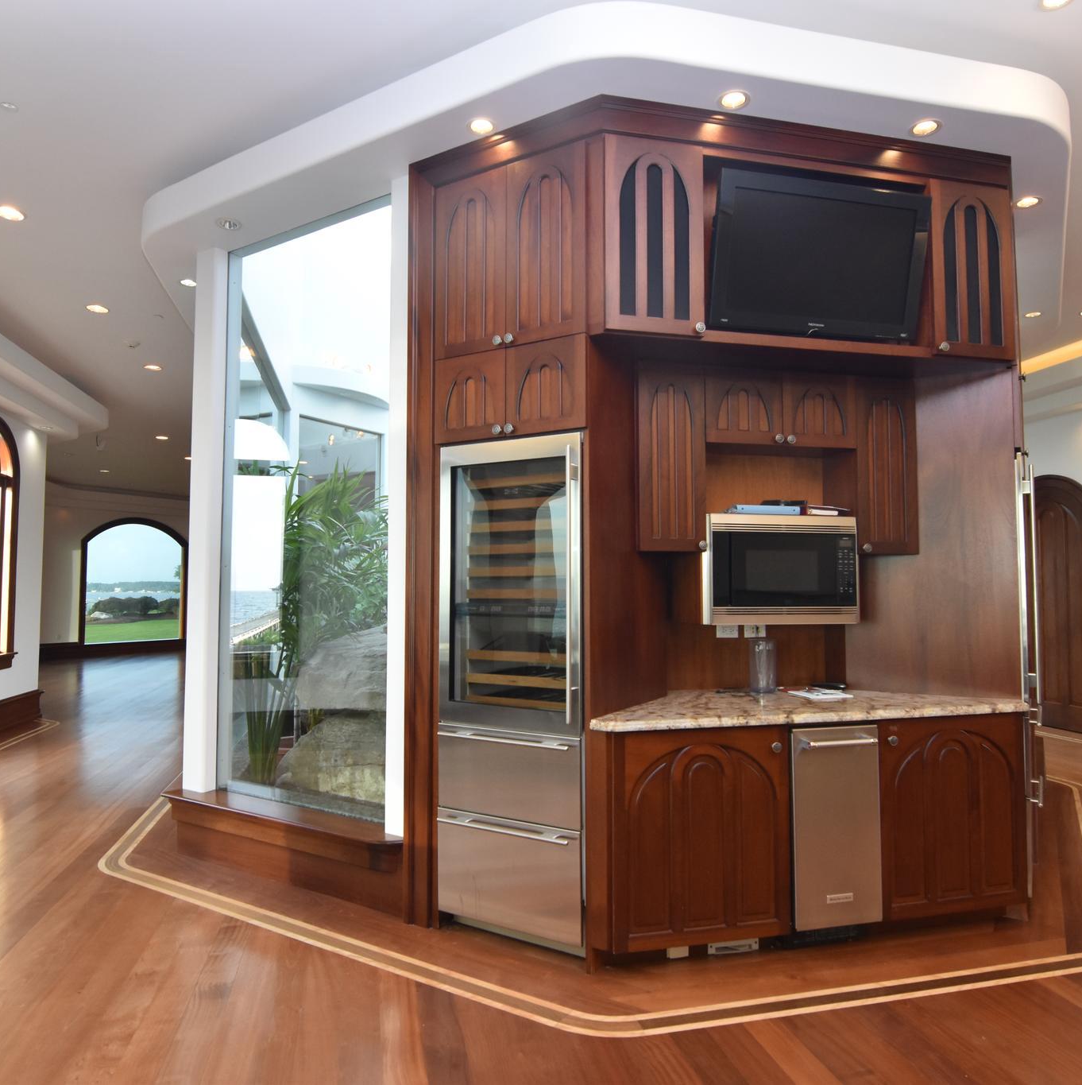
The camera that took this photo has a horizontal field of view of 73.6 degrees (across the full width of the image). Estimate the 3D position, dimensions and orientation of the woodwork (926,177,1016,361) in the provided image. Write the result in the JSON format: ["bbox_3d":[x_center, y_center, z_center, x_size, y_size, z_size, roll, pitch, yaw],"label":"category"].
[{"bbox_3d":[1.859,-1.166,3.127,0.410,0.750,0.060,1,-4,-12],"label":"woodwork"}]

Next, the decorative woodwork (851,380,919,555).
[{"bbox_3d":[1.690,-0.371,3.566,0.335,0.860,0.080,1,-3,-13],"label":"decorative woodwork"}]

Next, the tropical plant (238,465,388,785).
[{"bbox_3d":[-1.420,0.548,4.575,0.950,1.950,0.900,-2,-4,30],"label":"tropical plant"}]

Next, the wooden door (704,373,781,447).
[{"bbox_3d":[0.906,-0.593,3.244,0.358,0.312,0.035,1,-4,-11],"label":"wooden door"}]

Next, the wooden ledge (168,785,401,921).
[{"bbox_3d":[-1.241,1.488,3.588,1.635,0.307,0.290,-2,-3,30],"label":"wooden ledge"}]

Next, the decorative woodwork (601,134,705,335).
[{"bbox_3d":[0.401,-1.169,2.992,0.403,0.755,0.400,1,-4,-12],"label":"decorative woodwork"}]

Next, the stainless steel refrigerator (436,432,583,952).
[{"bbox_3d":[0.001,0.602,3.198,0.690,2.020,0.620,-2,-4,29],"label":"stainless steel refrigerator"}]

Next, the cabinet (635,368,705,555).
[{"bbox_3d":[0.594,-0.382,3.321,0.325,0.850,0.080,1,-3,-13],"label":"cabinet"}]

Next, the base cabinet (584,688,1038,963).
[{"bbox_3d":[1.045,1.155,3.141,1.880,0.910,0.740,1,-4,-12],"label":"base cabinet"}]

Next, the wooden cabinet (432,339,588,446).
[{"bbox_3d":[-0.039,-0.612,3.179,0.732,0.371,0.450,-2,-3,29],"label":"wooden cabinet"}]

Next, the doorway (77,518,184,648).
[{"bbox_3d":[-8.387,0.780,14.931,0.220,2.560,2.130,-3,-4,35],"label":"doorway"}]

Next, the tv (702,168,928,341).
[{"bbox_3d":[1.213,-1.228,3.181,1.006,0.633,0.100,1,8,-12],"label":"tv"}]

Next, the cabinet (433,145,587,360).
[{"bbox_3d":[-0.041,-1.191,3.208,0.735,0.786,0.450,-2,-3,29],"label":"cabinet"}]

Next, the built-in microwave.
[{"bbox_3d":[1.030,0.130,3.366,0.700,0.480,0.420,1,-4,-11],"label":"built-in microwave"}]

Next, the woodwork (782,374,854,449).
[{"bbox_3d":[1.337,-0.625,3.484,0.395,0.345,0.050,1,-3,-13],"label":"woodwork"}]

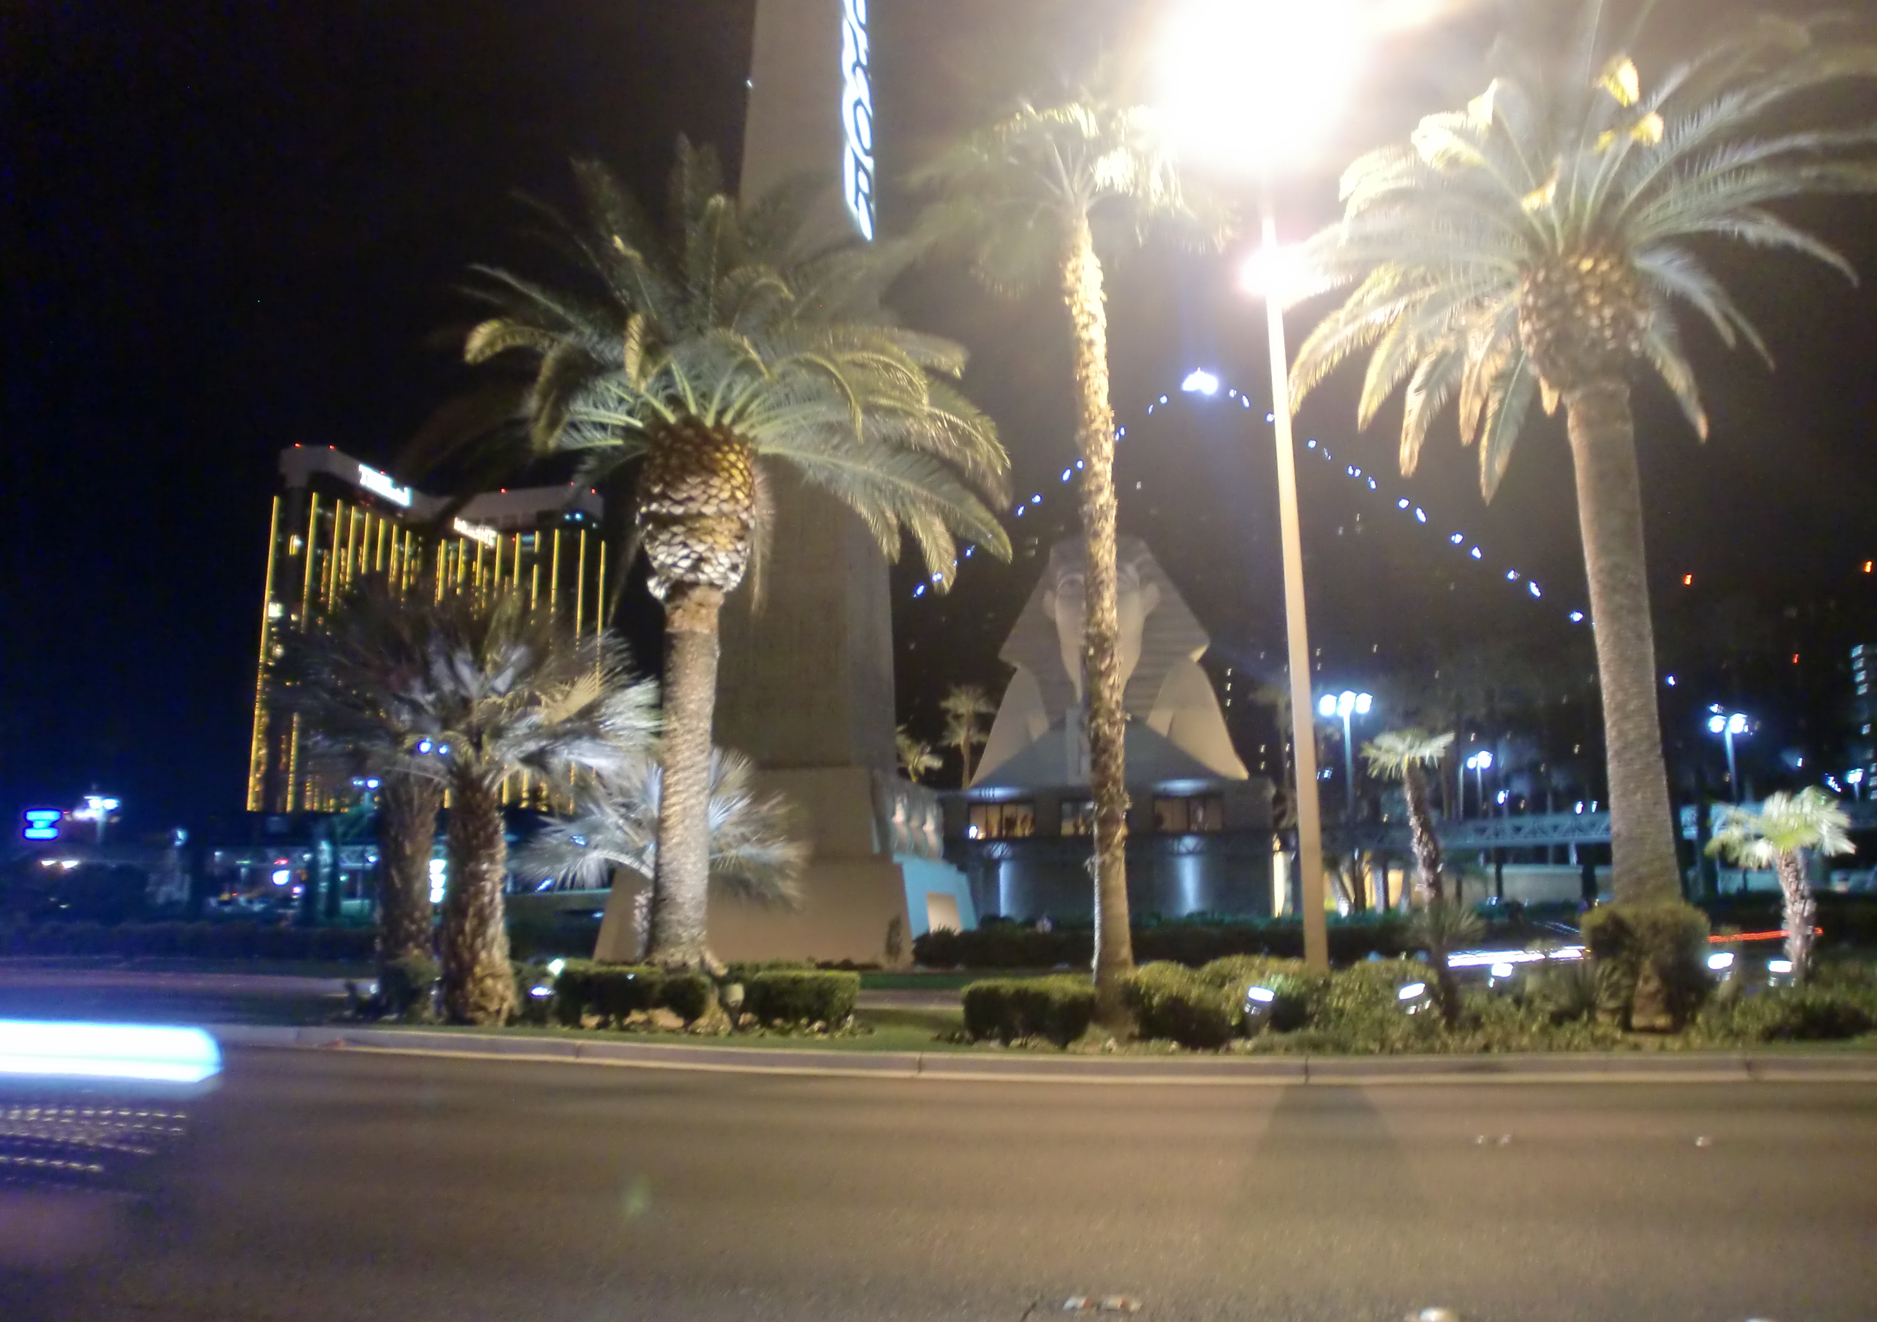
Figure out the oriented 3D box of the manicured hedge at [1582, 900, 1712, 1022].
[{"bbox_3d":[7.023,2.997,13.878,1.250,1.200,1.200,-3,-11,14],"label":"manicured hedge"}]

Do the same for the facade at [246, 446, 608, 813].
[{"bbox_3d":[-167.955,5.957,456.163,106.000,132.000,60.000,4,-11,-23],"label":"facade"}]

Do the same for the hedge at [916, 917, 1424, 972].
[{"bbox_3d":[6.754,8.145,40.622,14.300,1.300,1.800,-2,-11,8],"label":"hedge"}]

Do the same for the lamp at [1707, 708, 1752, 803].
[{"bbox_3d":[47.625,9.914,84.322,2.400,14.110,2.040,-2,-11,8],"label":"lamp"}]

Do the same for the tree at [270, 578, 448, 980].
[{"bbox_3d":[-7.084,1.726,18.296,3.300,5.560,3.300,-3,-11,14],"label":"tree"}]

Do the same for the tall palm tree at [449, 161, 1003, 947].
[{"bbox_3d":[-2.808,-1.597,18.038,7.300,10.855,7.000,-1,-11,0],"label":"tall palm tree"}]

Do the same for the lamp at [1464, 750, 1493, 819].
[{"bbox_3d":[39.165,13.494,102.310,2.000,13.980,1.700,-2,-11,8],"label":"lamp"}]

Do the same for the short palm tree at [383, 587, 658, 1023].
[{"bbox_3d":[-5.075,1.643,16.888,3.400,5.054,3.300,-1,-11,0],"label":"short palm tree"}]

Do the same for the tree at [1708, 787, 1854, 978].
[{"bbox_3d":[9.083,2.565,14.970,1.500,2.410,1.500,-3,-11,14],"label":"tree"}]

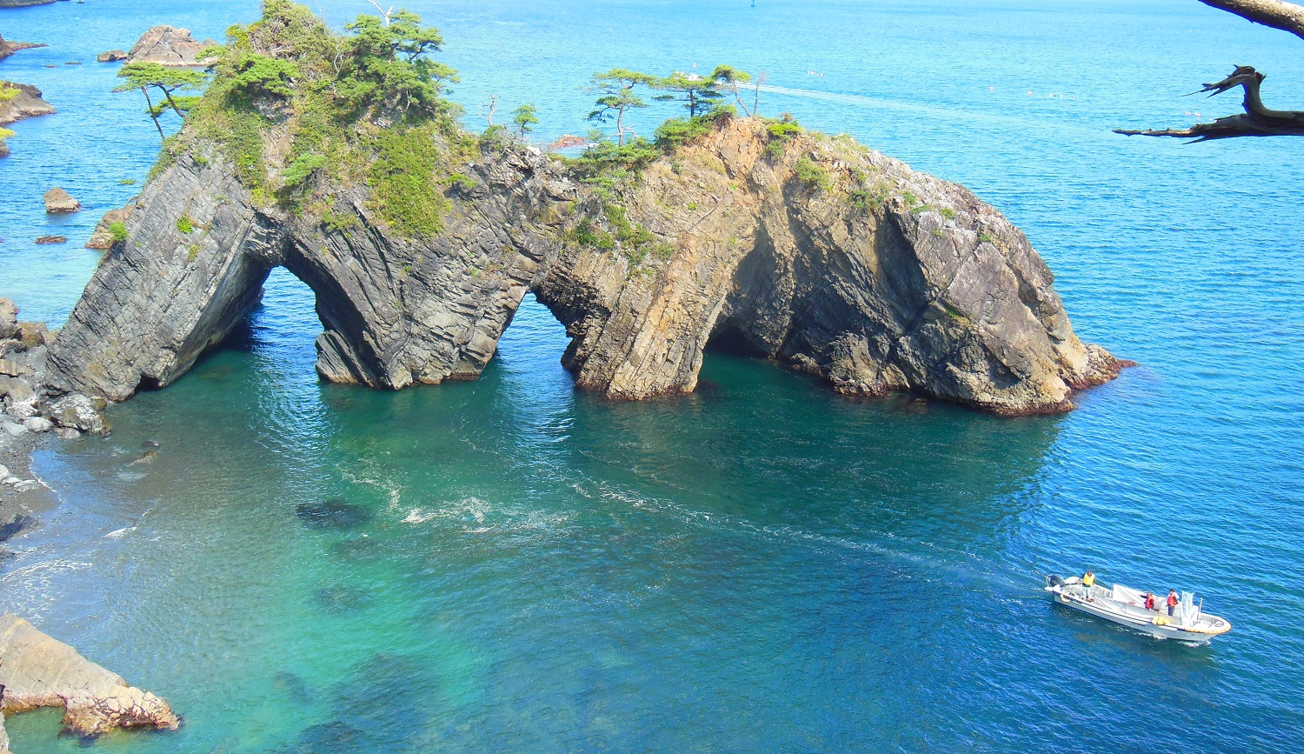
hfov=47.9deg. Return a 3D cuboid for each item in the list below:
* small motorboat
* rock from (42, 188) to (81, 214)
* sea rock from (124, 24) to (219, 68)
[{"bbox_3d":[24.275,11.291,72.963,8.900,1.900,2.500,13,20,37],"label":"small motorboat"},{"bbox_3d":[-76.803,-22.945,190.703,4.400,2.500,3.600,-6,17,-21],"label":"rock"},{"bbox_3d":[-145.644,-100.181,443.784,28.000,10.800,19.000,-5,17,-17],"label":"sea rock"}]

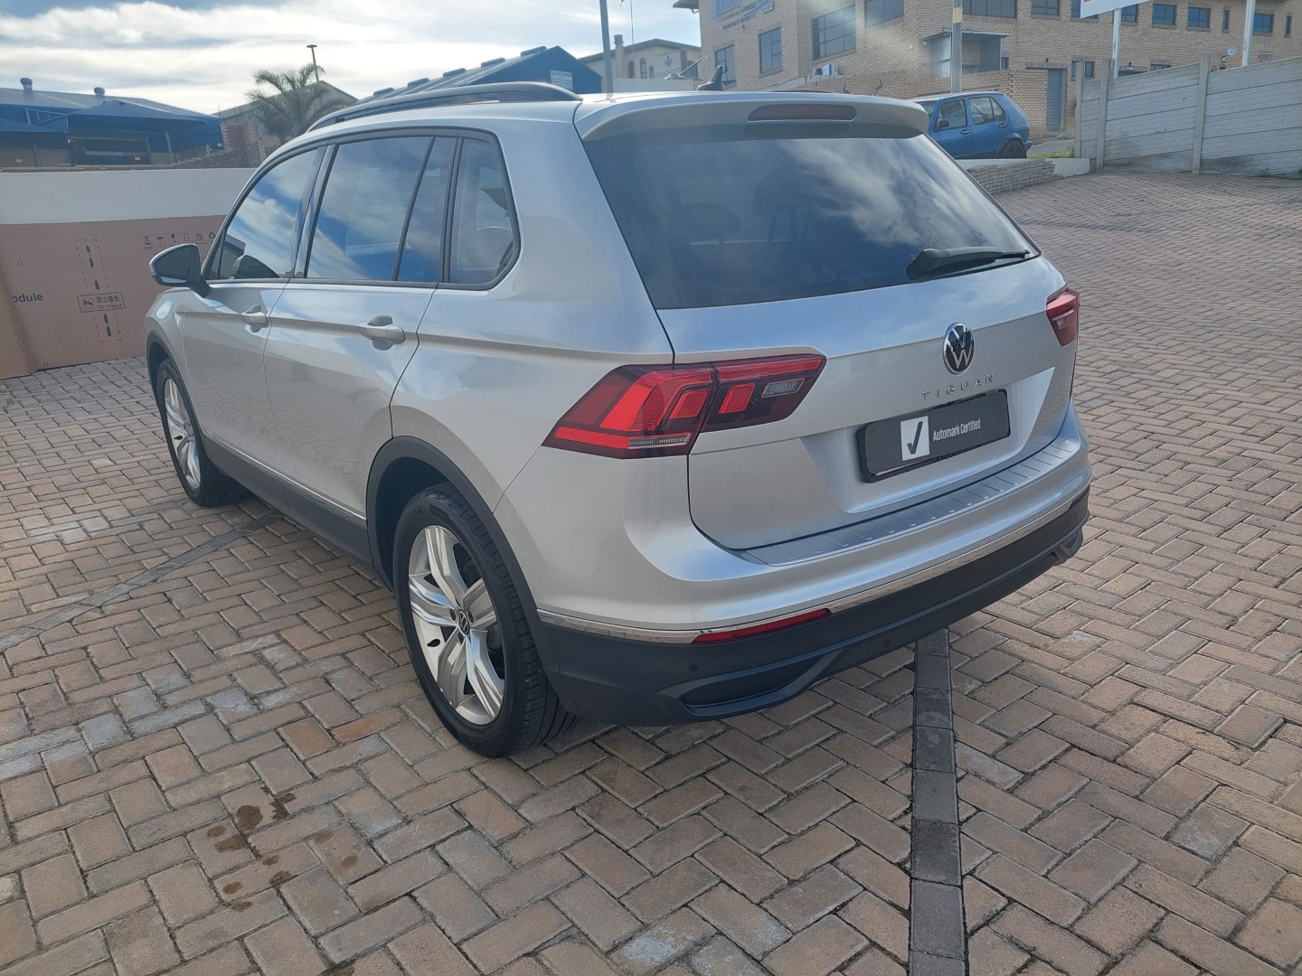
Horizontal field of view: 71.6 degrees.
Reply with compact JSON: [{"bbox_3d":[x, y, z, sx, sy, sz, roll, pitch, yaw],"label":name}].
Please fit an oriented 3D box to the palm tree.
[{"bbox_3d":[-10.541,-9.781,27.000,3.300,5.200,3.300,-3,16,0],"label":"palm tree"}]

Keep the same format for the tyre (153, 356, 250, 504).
[{"bbox_3d":[-2.103,-0.269,4.281,0.240,0.720,0.720,-17,23,-38],"label":"tyre"}]

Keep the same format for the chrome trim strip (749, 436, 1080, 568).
[{"bbox_3d":[0.690,0.006,2.057,1.200,0.050,0.150,-16,23,-36],"label":"chrome trim strip"}]

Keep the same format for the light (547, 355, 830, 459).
[{"bbox_3d":[0.063,-0.166,1.719,0.470,0.180,0.340,-16,23,-36],"label":"light"}]

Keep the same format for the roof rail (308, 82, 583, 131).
[{"bbox_3d":[-0.668,-1.037,2.497,0.080,0.090,1.620,-16,23,-36],"label":"roof rail"}]

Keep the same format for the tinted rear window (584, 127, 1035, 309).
[{"bbox_3d":[0.453,-0.677,2.112,1.360,0.450,0.100,-16,-21,-36],"label":"tinted rear window"}]

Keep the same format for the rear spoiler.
[{"bbox_3d":[0.337,-0.892,2.184,1.220,0.120,0.270,-16,23,-36],"label":"rear spoiler"}]

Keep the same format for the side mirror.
[{"bbox_3d":[-1.739,-0.809,3.345,0.225,0.185,0.150,-16,23,-36],"label":"side mirror"}]

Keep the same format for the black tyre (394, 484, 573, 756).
[{"bbox_3d":[-0.405,0.332,2.299,0.240,0.720,0.720,-16,23,-36],"label":"black tyre"}]

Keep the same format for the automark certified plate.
[{"bbox_3d":[0.663,-0.126,2.044,0.540,0.128,0.020,-16,11,-36],"label":"automark certified plate"}]

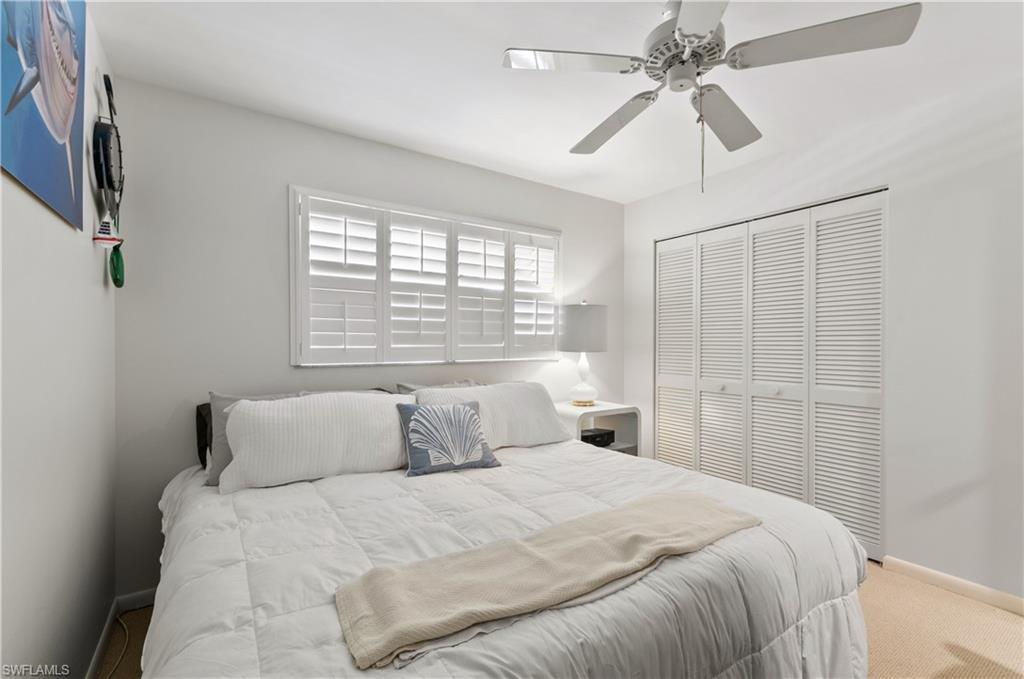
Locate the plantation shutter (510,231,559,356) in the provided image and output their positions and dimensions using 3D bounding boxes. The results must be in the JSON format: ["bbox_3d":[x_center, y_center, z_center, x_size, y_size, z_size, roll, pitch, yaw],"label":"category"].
[{"bbox_3d":[0.158,-0.317,3.213,0.457,0.945,0.045,0,0,-34],"label":"plantation shutter"}]

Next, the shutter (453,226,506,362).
[{"bbox_3d":[-0.223,-0.318,2.961,0.439,0.938,0.045,0,0,-34],"label":"shutter"}]

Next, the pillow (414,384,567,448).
[{"bbox_3d":[-0.110,0.454,2.534,0.890,0.400,0.200,0,-18,-31],"label":"pillow"}]

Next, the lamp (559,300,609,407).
[{"bbox_3d":[0.568,0.105,3.295,0.393,0.809,0.393,0,0,0],"label":"lamp"}]

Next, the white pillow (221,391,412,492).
[{"bbox_3d":[-0.872,0.456,2.027,0.860,0.400,0.200,0,-18,-31],"label":"white pillow"}]

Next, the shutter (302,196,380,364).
[{"bbox_3d":[-0.970,-0.321,2.464,0.448,0.924,0.045,0,0,-34],"label":"shutter"}]

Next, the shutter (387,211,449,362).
[{"bbox_3d":[-0.595,-0.320,2.713,0.441,0.931,0.045,0,0,-34],"label":"shutter"}]

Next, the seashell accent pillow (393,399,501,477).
[{"bbox_3d":[-0.323,0.477,2.134,0.450,0.380,0.140,0,-32,-21],"label":"seashell accent pillow"}]

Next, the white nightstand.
[{"bbox_3d":[0.602,0.877,3.224,0.600,0.735,0.410,0,0,-31],"label":"white nightstand"}]

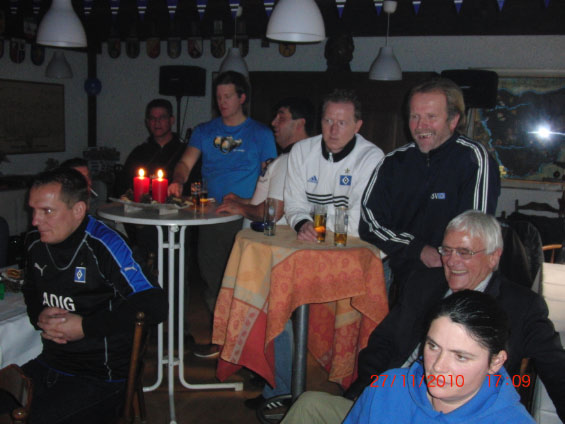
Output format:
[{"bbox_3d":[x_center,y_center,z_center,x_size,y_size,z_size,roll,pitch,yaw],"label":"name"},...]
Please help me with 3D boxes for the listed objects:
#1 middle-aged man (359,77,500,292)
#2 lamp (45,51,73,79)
[{"bbox_3d":[0.575,0.300,2.414,0.580,1.620,0.420,5,8,28],"label":"middle-aged man"},{"bbox_3d":[-2.179,-1.430,5.876,0.285,0.260,0.285,2,7,0],"label":"lamp"}]

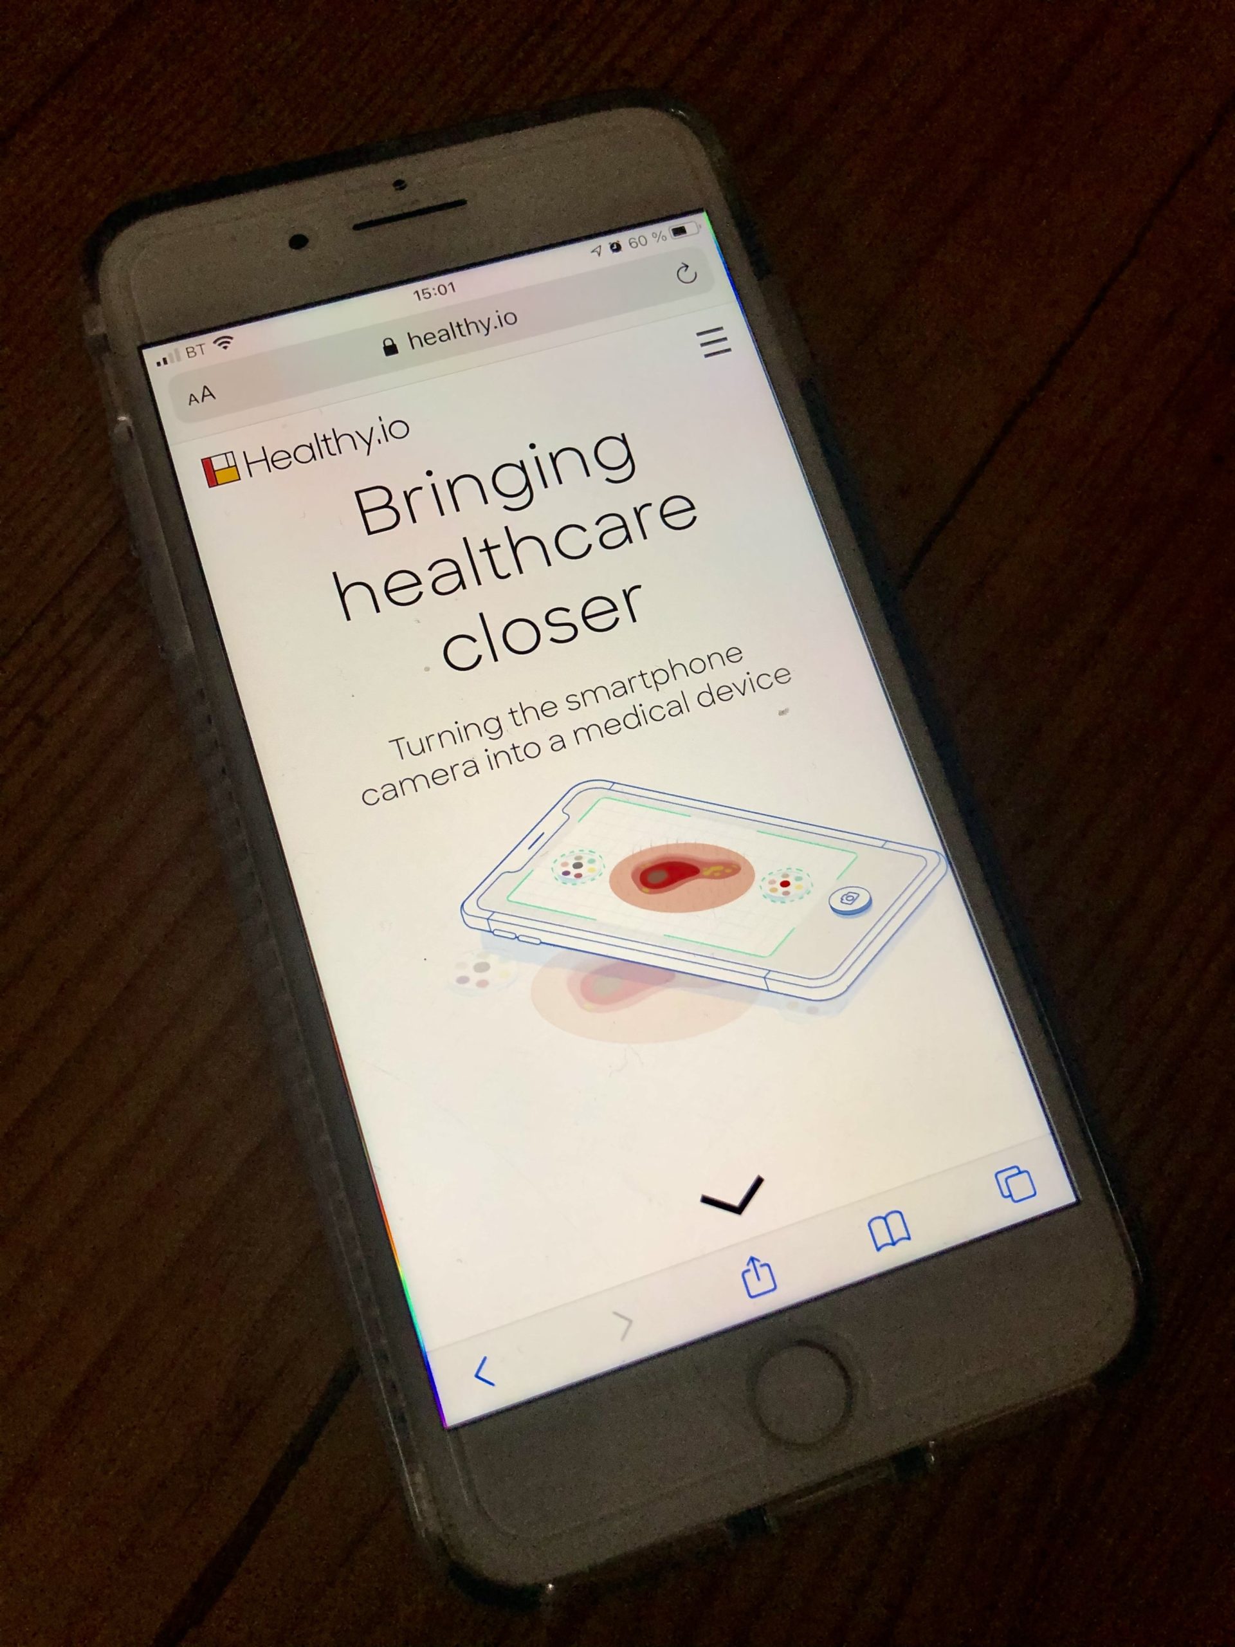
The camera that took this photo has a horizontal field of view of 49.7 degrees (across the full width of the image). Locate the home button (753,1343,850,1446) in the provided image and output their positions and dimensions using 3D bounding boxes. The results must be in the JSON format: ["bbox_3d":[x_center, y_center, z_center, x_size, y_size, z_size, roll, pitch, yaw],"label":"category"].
[{"bbox_3d":[0.018,0.057,0.134,0.010,0.001,0.010,1,78,-4],"label":"home button"}]

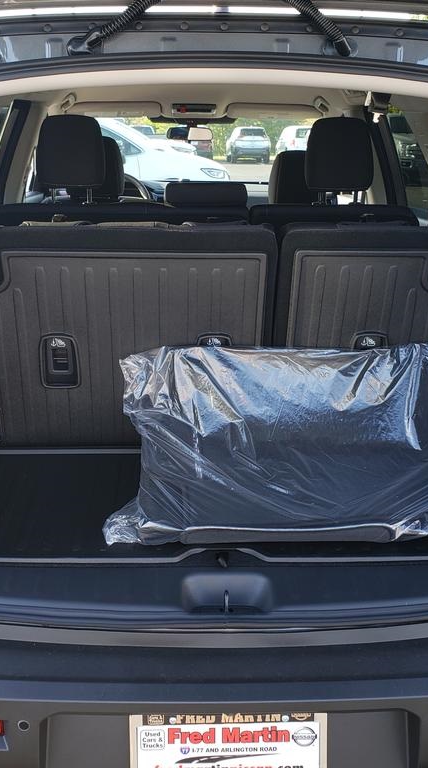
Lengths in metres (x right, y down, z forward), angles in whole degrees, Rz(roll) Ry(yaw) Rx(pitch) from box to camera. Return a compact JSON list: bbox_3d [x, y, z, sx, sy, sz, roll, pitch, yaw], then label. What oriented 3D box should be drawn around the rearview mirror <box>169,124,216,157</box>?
[{"bbox_3d":[-0.115,-1.252,3.850,0.240,0.070,0.050,5,19,12],"label":"rearview mirror"}]

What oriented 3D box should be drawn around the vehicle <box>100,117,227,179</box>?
[{"bbox_3d":[-2.052,-3.751,13.350,4.600,1.640,1.840,0,19,0],"label":"vehicle"}]

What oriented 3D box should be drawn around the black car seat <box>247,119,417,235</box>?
[{"bbox_3d":[0.388,-0.463,2.934,0.560,1.080,0.850,0,19,-2],"label":"black car seat"}]

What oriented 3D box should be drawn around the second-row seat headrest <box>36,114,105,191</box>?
[{"bbox_3d":[-0.467,-0.754,2.500,0.220,0.225,0.120,0,24,-2],"label":"second-row seat headrest"}]

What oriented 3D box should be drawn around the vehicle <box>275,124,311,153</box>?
[{"bbox_3d":[4.676,-12.412,39.388,1.900,1.720,4.700,-1,19,-3],"label":"vehicle"}]

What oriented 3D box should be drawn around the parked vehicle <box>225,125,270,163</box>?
[{"bbox_3d":[1.690,-12.106,38.765,1.860,1.670,4.600,0,19,-2],"label":"parked vehicle"}]

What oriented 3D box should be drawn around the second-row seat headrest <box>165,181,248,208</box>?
[{"bbox_3d":[-0.025,-0.614,2.520,0.275,0.110,0.115,0,24,-2],"label":"second-row seat headrest"}]

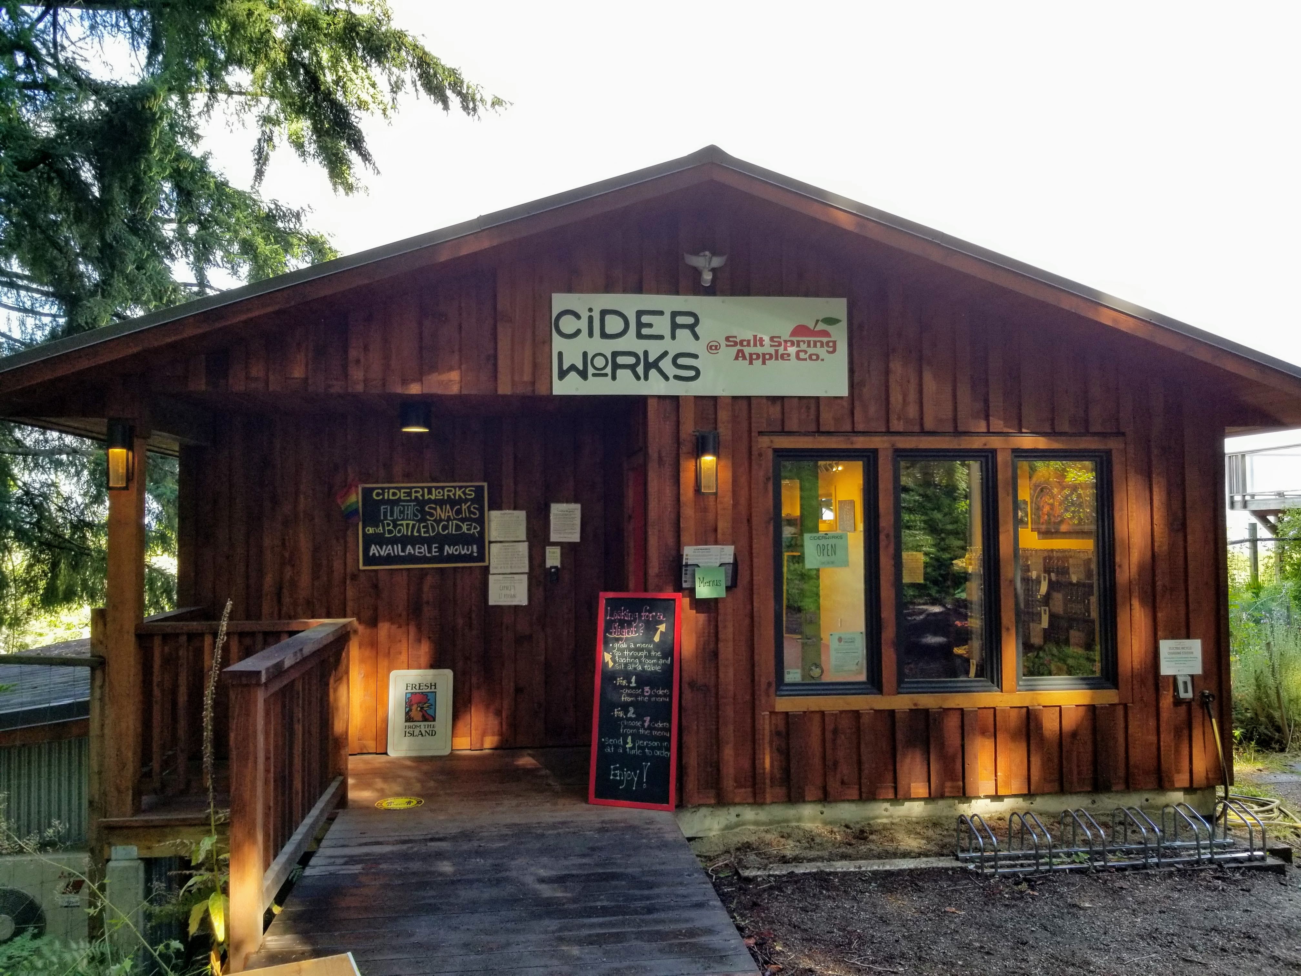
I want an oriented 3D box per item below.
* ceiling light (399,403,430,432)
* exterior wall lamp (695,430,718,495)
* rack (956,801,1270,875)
[{"bbox_3d":[-1.530,-0.461,6.363,0.190,0.175,0.190,0,-3,-5],"label":"ceiling light"},{"bbox_3d":[0.344,-0.150,5.899,0.118,0.380,0.125,0,-3,-5],"label":"exterior wall lamp"},{"bbox_3d":[2.516,1.905,5.356,1.610,0.270,0.330,0,-3,-5],"label":"rack"}]

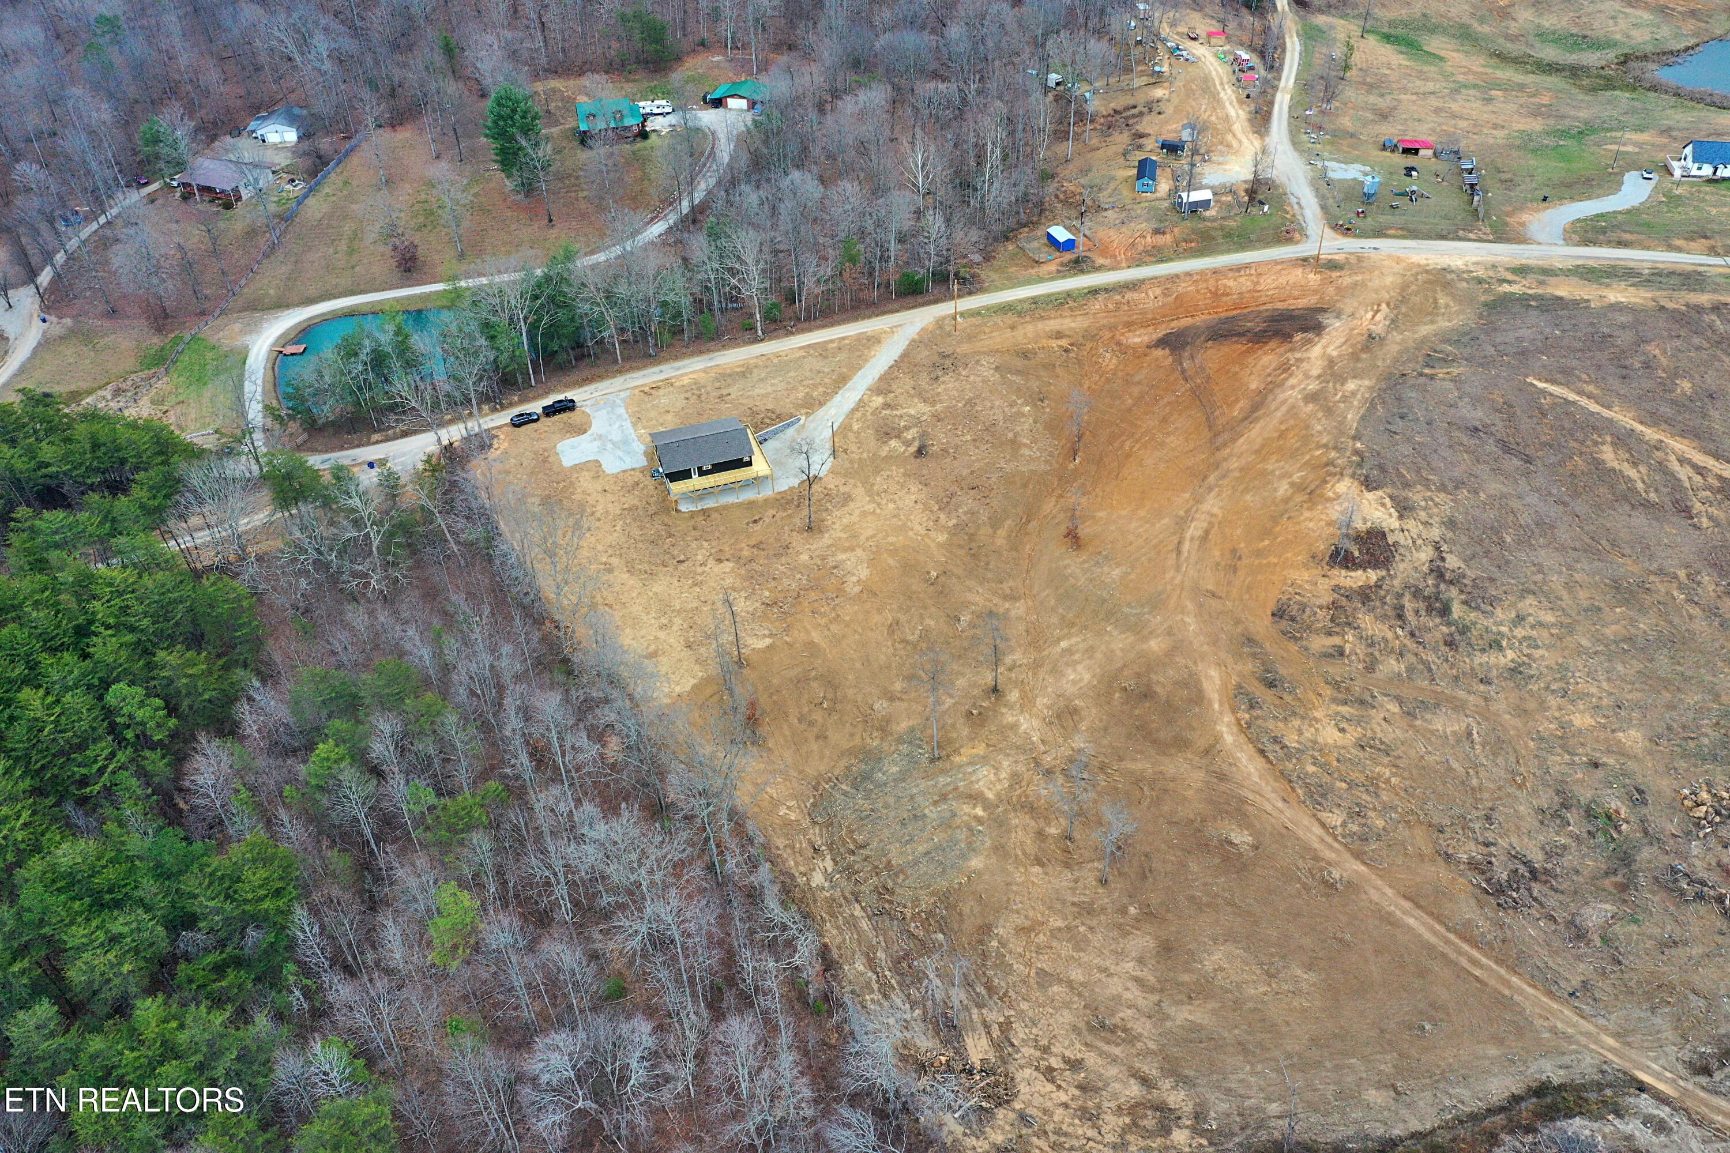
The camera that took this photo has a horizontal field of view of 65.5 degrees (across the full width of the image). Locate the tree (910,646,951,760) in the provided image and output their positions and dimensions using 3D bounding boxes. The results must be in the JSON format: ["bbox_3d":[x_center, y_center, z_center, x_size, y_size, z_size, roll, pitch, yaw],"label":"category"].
[{"bbox_3d":[8.500,15.400,161.000,4.900,17.600,4.900,-3,37,0],"label":"tree"}]

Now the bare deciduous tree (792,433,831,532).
[{"bbox_3d":[-8.600,-13.800,200.200,5.900,16.400,5.900,-3,37,0],"label":"bare deciduous tree"}]

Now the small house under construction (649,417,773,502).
[{"bbox_3d":[-24.600,-18.800,215.000,16.200,7.000,15.000,-13,38,-13],"label":"small house under construction"}]

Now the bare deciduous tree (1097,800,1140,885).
[{"bbox_3d":[26.500,28.800,146.300,4.700,13.400,4.700,-3,37,0],"label":"bare deciduous tree"}]

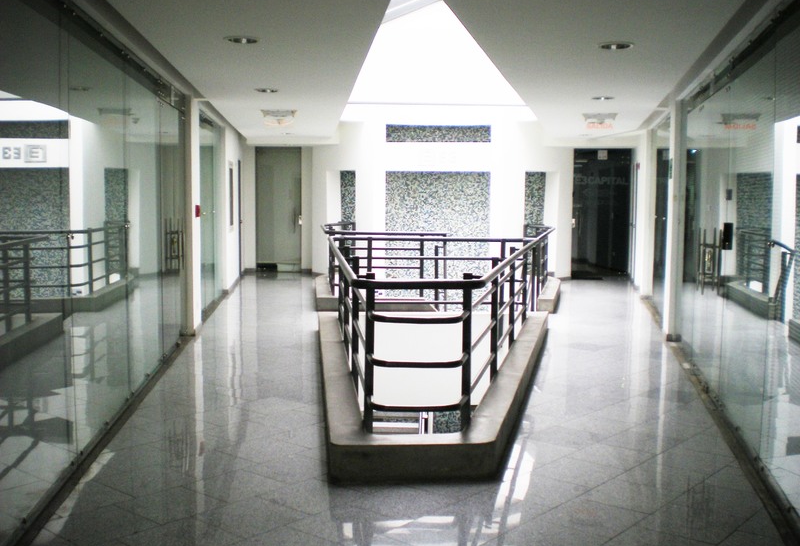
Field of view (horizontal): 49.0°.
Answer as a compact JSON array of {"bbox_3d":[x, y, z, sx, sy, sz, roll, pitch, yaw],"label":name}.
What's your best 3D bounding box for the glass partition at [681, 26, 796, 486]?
[{"bbox_3d":[2.365,-0.219,6.547,0.080,2.217,4.434,1,5,12],"label":"glass partition"}]

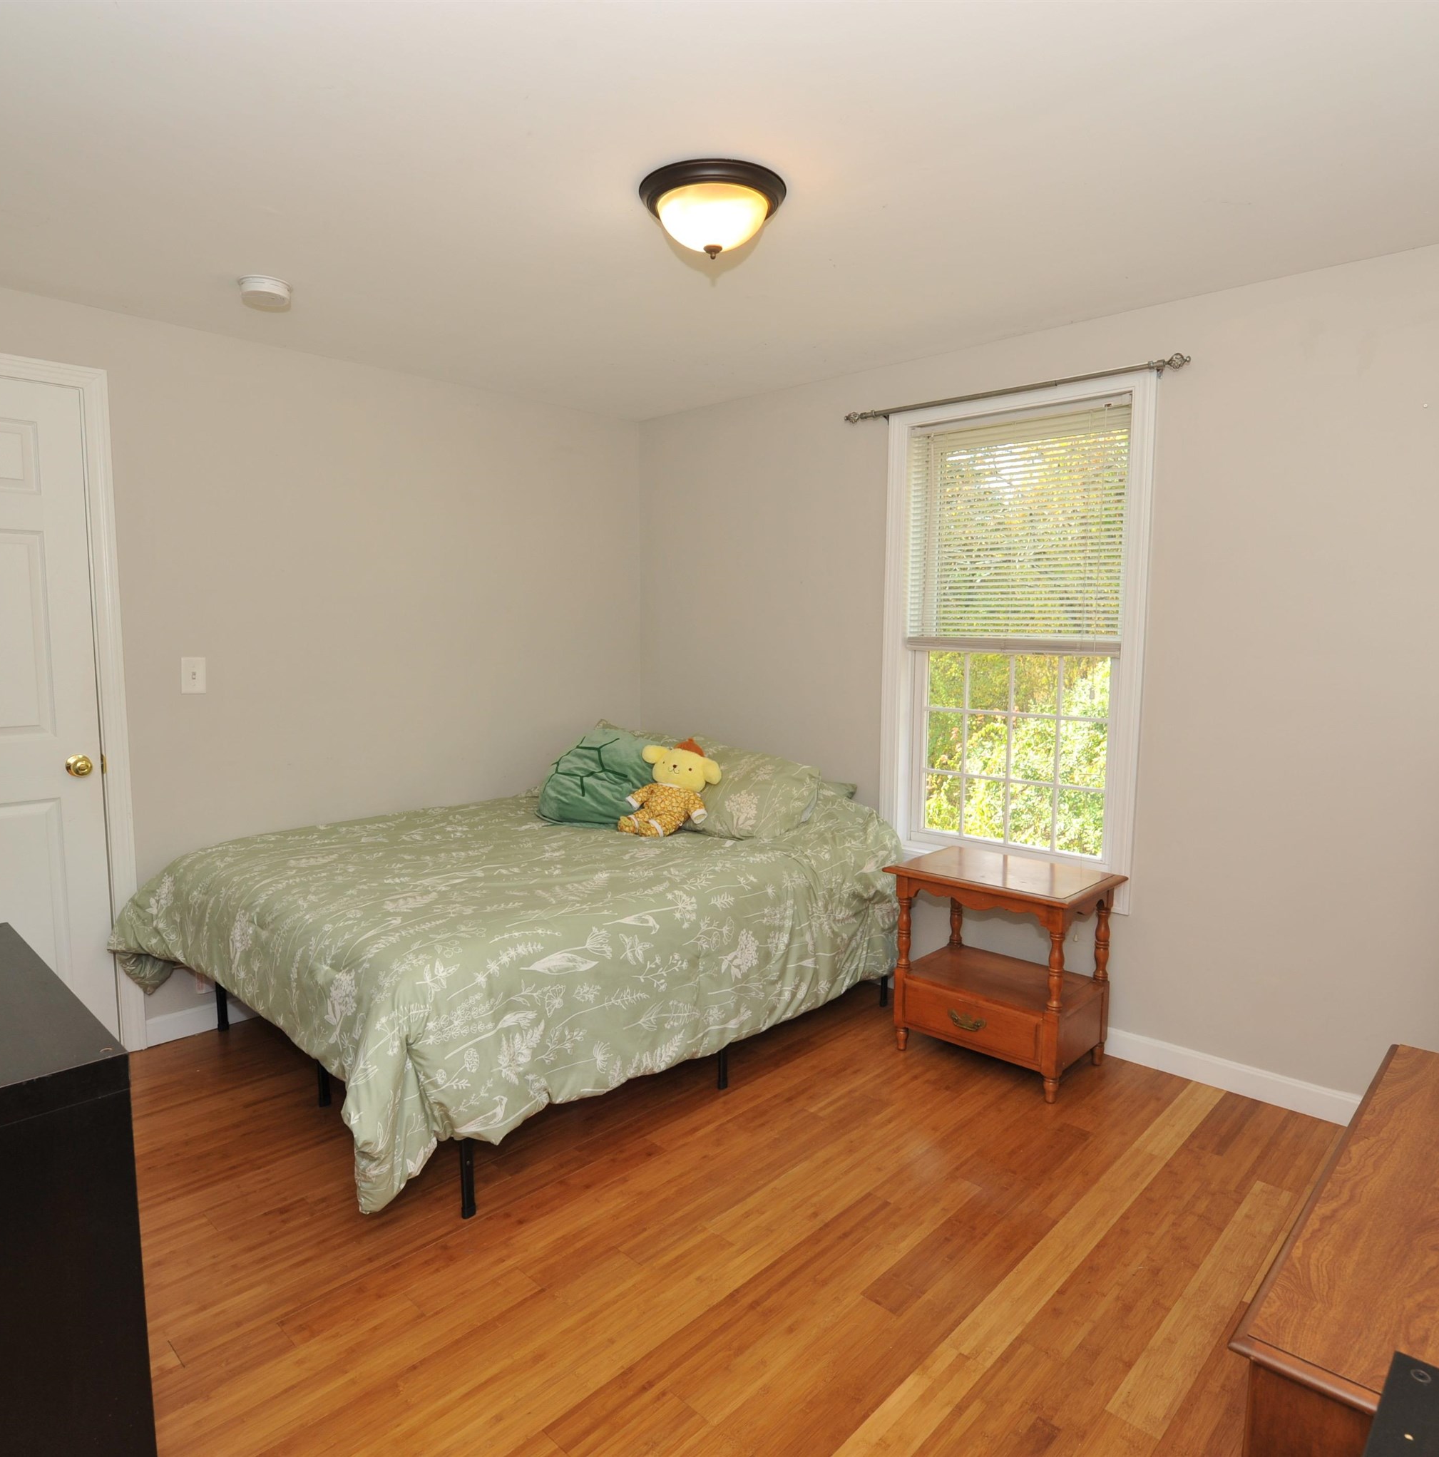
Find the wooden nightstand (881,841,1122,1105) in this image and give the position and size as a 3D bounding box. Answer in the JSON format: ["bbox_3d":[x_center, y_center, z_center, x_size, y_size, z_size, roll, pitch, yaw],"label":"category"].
[{"bbox_3d":[0.879,0.751,2.877,0.575,0.600,0.410,6,9,43],"label":"wooden nightstand"}]

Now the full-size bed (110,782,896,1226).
[{"bbox_3d":[-0.556,0.593,3.056,1.580,0.520,2.100,6,9,43],"label":"full-size bed"}]

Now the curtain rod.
[{"bbox_3d":[0.894,-1.098,2.986,1.196,0.050,0.080,6,9,43],"label":"curtain rod"}]

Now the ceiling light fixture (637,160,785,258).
[{"bbox_3d":[-0.014,-1.089,1.947,0.325,0.156,0.325,0,6,0],"label":"ceiling light fixture"}]

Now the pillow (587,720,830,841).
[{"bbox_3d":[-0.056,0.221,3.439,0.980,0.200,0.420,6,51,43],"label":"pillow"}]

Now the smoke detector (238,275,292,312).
[{"bbox_3d":[-1.264,-1.212,2.529,0.135,0.045,0.135,6,9,43],"label":"smoke detector"}]

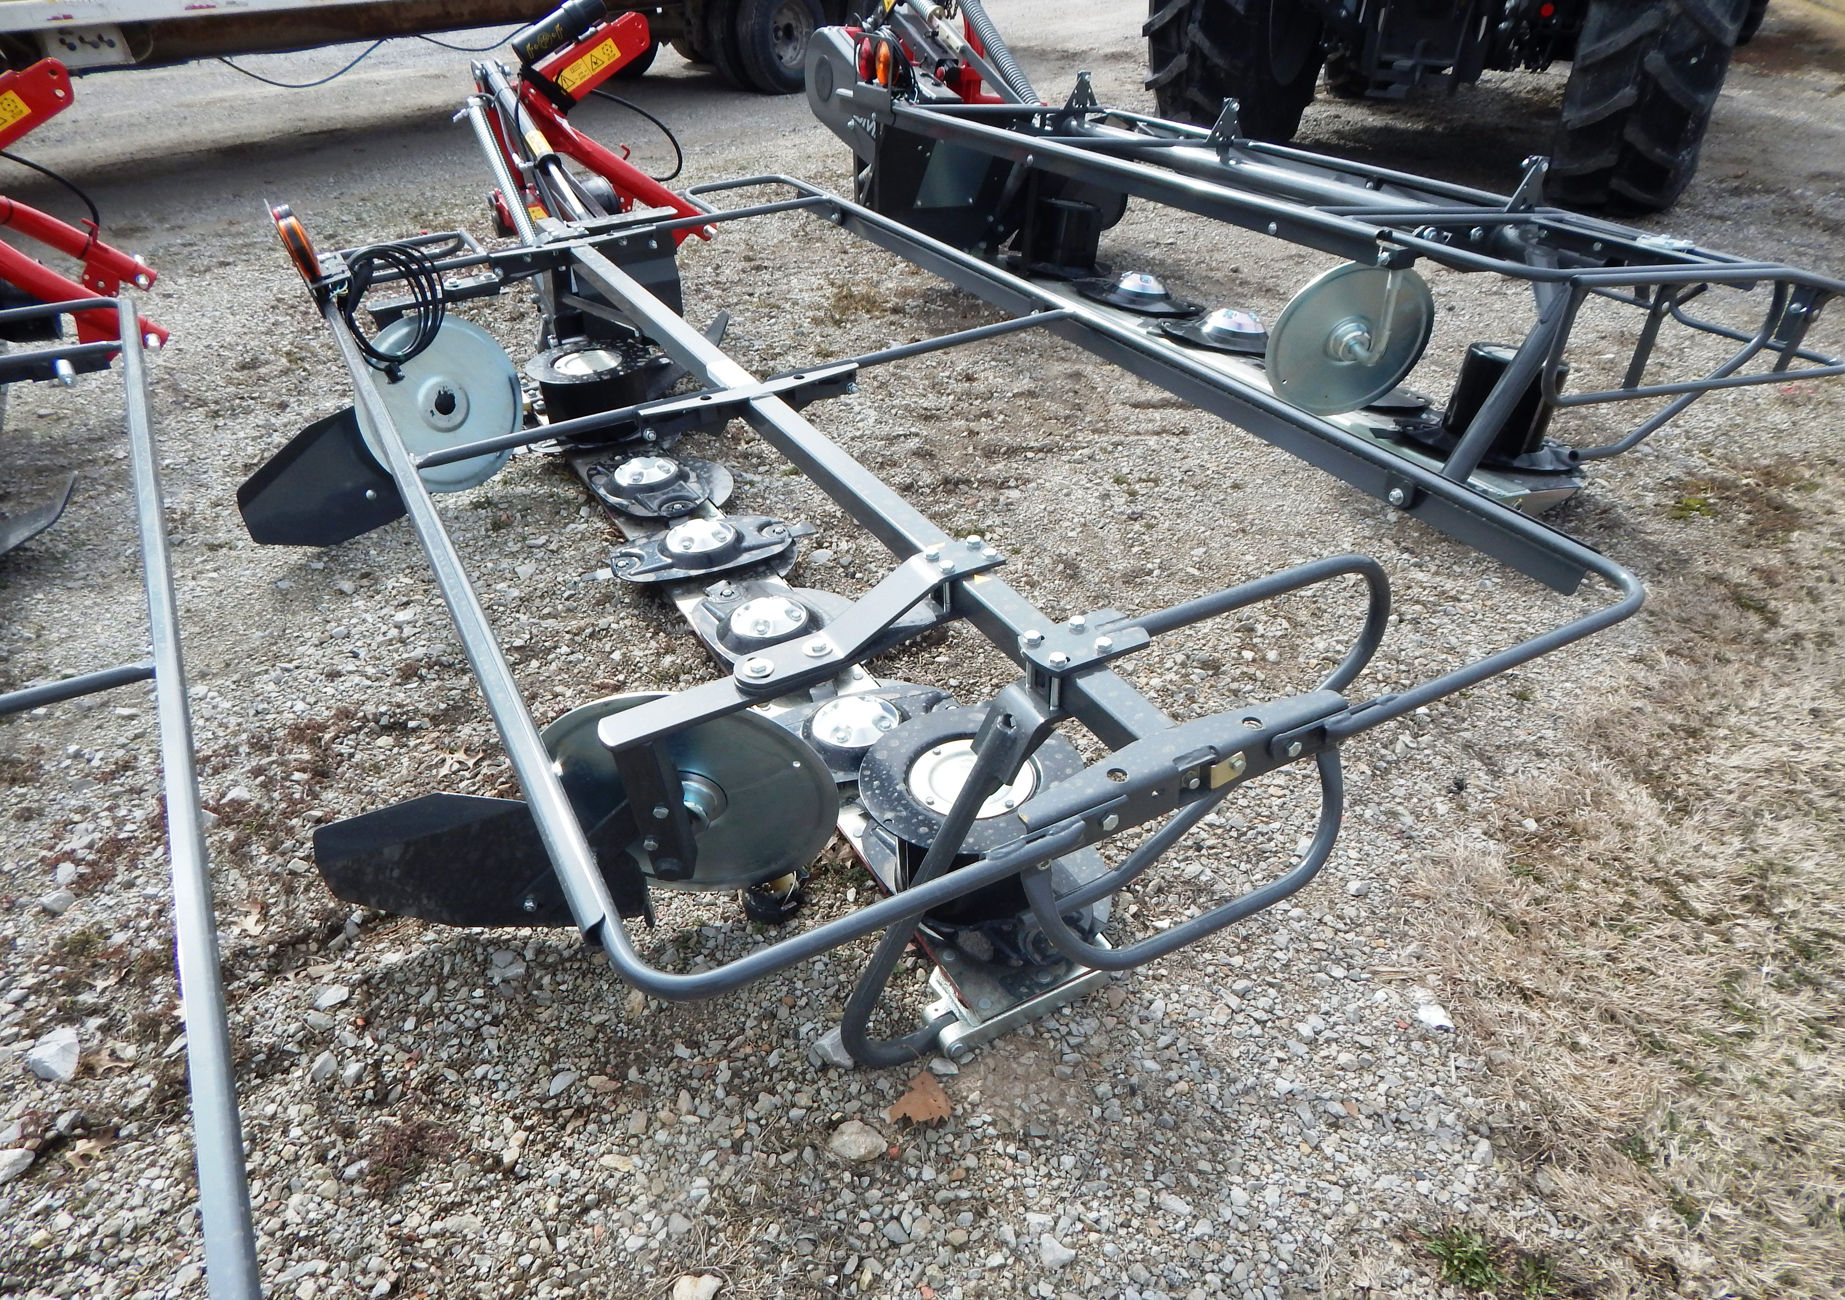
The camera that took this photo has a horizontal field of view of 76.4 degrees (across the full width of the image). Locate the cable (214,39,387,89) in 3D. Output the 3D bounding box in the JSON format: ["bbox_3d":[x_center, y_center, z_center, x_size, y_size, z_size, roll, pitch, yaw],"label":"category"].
[{"bbox_3d":[-3.928,-3.741,7.527,1.029,0.215,0.050,-27,41,-32],"label":"cable"}]

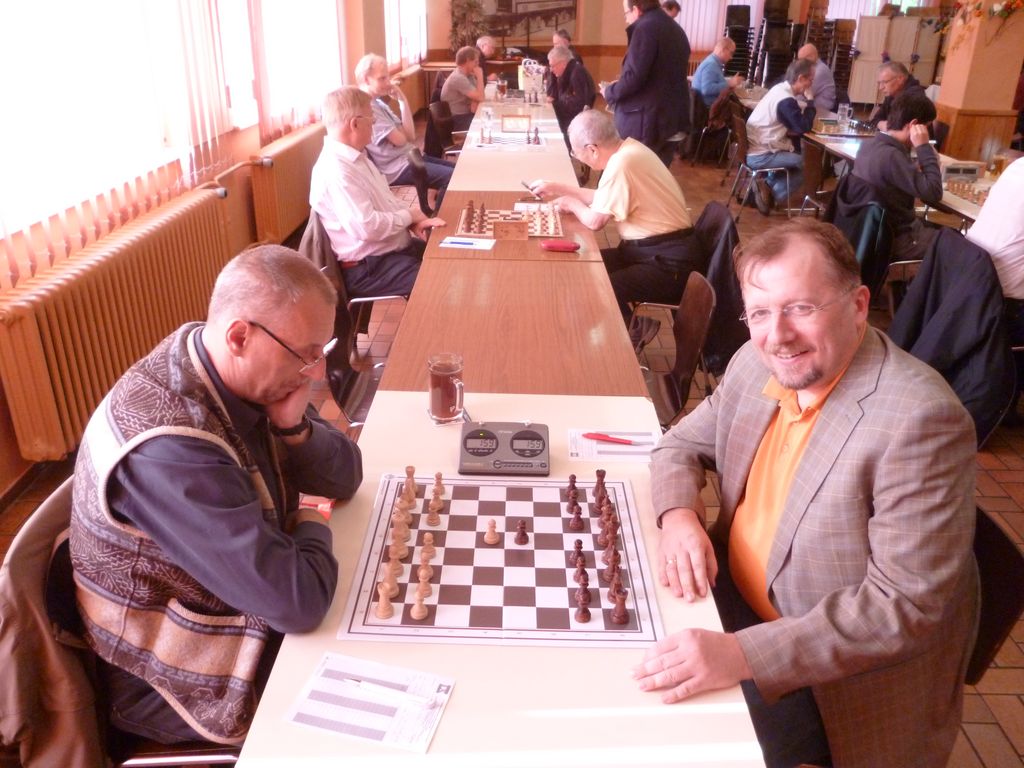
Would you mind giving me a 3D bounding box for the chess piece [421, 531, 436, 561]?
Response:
[{"bbox_3d":[-0.153,0.295,1.517,0.028,0.045,0.028,2,25,0],"label":"chess piece"}]

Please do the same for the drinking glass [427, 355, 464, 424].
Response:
[{"bbox_3d":[-0.153,0.013,1.987,0.085,0.160,0.110,-15,30,-32],"label":"drinking glass"}]

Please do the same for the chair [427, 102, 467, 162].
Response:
[{"bbox_3d":[-0.554,-2.065,7.405,0.540,0.830,0.470,2,25,0],"label":"chair"}]

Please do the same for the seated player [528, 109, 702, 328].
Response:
[{"bbox_3d":[0.493,-0.634,3.891,0.860,1.240,0.520,1,25,0],"label":"seated player"}]

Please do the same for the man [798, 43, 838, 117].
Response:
[{"bbox_3d":[3.088,-2.867,8.774,0.660,1.310,0.520,2,25,0],"label":"man"}]

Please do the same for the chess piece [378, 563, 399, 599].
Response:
[{"bbox_3d":[-0.209,0.331,1.414,0.033,0.065,0.032,1,25,0],"label":"chess piece"}]

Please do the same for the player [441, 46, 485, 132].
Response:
[{"bbox_3d":[-0.476,-2.763,8.426,0.660,1.240,0.500,2,25,0],"label":"player"}]

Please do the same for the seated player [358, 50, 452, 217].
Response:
[{"bbox_3d":[-0.681,-1.615,5.848,0.820,1.320,0.540,4,25,6],"label":"seated player"}]

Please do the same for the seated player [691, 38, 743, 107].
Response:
[{"bbox_3d":[2.357,-3.243,9.502,0.750,1.330,0.520,1,25,0],"label":"seated player"}]

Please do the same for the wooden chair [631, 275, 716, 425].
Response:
[{"bbox_3d":[0.410,0.055,2.878,0.520,0.840,0.460,1,25,0],"label":"wooden chair"}]

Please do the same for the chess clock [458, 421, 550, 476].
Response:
[{"bbox_3d":[-0.015,0.145,1.827,0.195,0.061,0.122,2,25,0],"label":"chess clock"}]

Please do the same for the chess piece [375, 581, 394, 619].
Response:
[{"bbox_3d":[-0.211,0.357,1.369,0.031,0.054,0.031,2,25,0],"label":"chess piece"}]

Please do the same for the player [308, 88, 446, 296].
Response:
[{"bbox_3d":[-0.592,-0.693,3.875,0.660,1.310,0.540,0,25,-3],"label":"player"}]

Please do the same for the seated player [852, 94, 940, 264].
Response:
[{"bbox_3d":[2.148,-0.939,4.586,0.760,1.280,0.520,-1,25,-5],"label":"seated player"}]

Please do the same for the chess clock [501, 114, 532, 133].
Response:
[{"bbox_3d":[0.036,-2.015,6.412,0.212,0.123,0.060,2,25,0],"label":"chess clock"}]

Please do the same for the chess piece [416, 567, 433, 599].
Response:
[{"bbox_3d":[-0.150,0.340,1.421,0.028,0.044,0.028,2,25,0],"label":"chess piece"}]

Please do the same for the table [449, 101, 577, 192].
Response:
[{"bbox_3d":[0.021,-1.536,6.398,0.710,0.745,4.050,2,25,0],"label":"table"}]

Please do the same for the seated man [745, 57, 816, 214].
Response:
[{"bbox_3d":[2.257,-2.089,7.072,0.700,1.290,0.520,2,25,0],"label":"seated man"}]

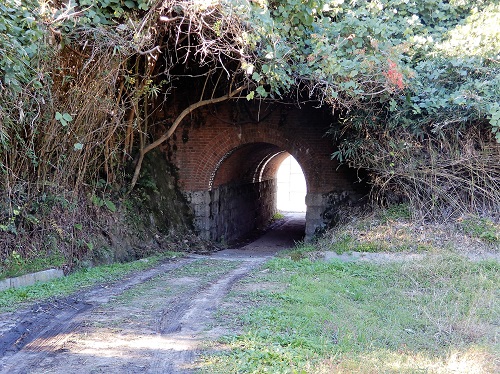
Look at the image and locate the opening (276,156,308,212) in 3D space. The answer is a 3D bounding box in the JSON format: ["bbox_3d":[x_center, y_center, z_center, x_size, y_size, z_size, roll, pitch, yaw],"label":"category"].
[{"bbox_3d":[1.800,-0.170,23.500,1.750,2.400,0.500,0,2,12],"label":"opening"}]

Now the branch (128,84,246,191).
[{"bbox_3d":[-1.370,-1.090,13.300,2.600,2.300,0.900,0,2,0],"label":"branch"}]

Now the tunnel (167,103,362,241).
[{"bbox_3d":[1.160,-0.520,18.900,5.000,3.500,8.000,0,2,12],"label":"tunnel"}]

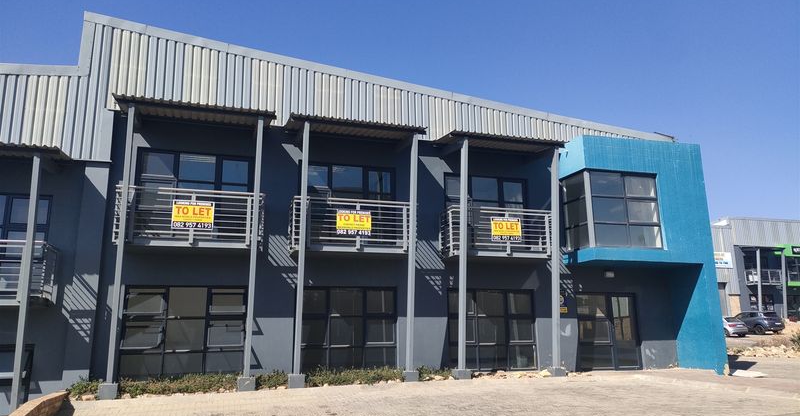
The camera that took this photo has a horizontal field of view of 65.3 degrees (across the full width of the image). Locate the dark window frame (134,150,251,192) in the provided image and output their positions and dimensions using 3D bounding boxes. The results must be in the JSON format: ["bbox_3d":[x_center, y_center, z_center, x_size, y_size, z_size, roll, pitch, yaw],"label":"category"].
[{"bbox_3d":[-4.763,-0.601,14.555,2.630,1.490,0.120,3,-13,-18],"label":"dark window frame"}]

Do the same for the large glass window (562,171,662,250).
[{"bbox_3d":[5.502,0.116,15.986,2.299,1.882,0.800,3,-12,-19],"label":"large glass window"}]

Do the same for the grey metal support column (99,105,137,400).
[{"bbox_3d":[-5.282,0.770,11.785,0.340,5.527,0.340,3,-9,-19],"label":"grey metal support column"}]

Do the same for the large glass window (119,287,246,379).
[{"bbox_3d":[-4.735,2.762,13.806,2.610,2.080,0.120,3,-13,-18],"label":"large glass window"}]

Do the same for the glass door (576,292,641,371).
[{"bbox_3d":[5.772,3.392,17.164,1.960,2.100,0.120,3,-13,-18],"label":"glass door"}]

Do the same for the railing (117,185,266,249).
[{"bbox_3d":[-4.639,0.320,13.908,3.100,1.230,0.870,3,-13,-18],"label":"railing"}]

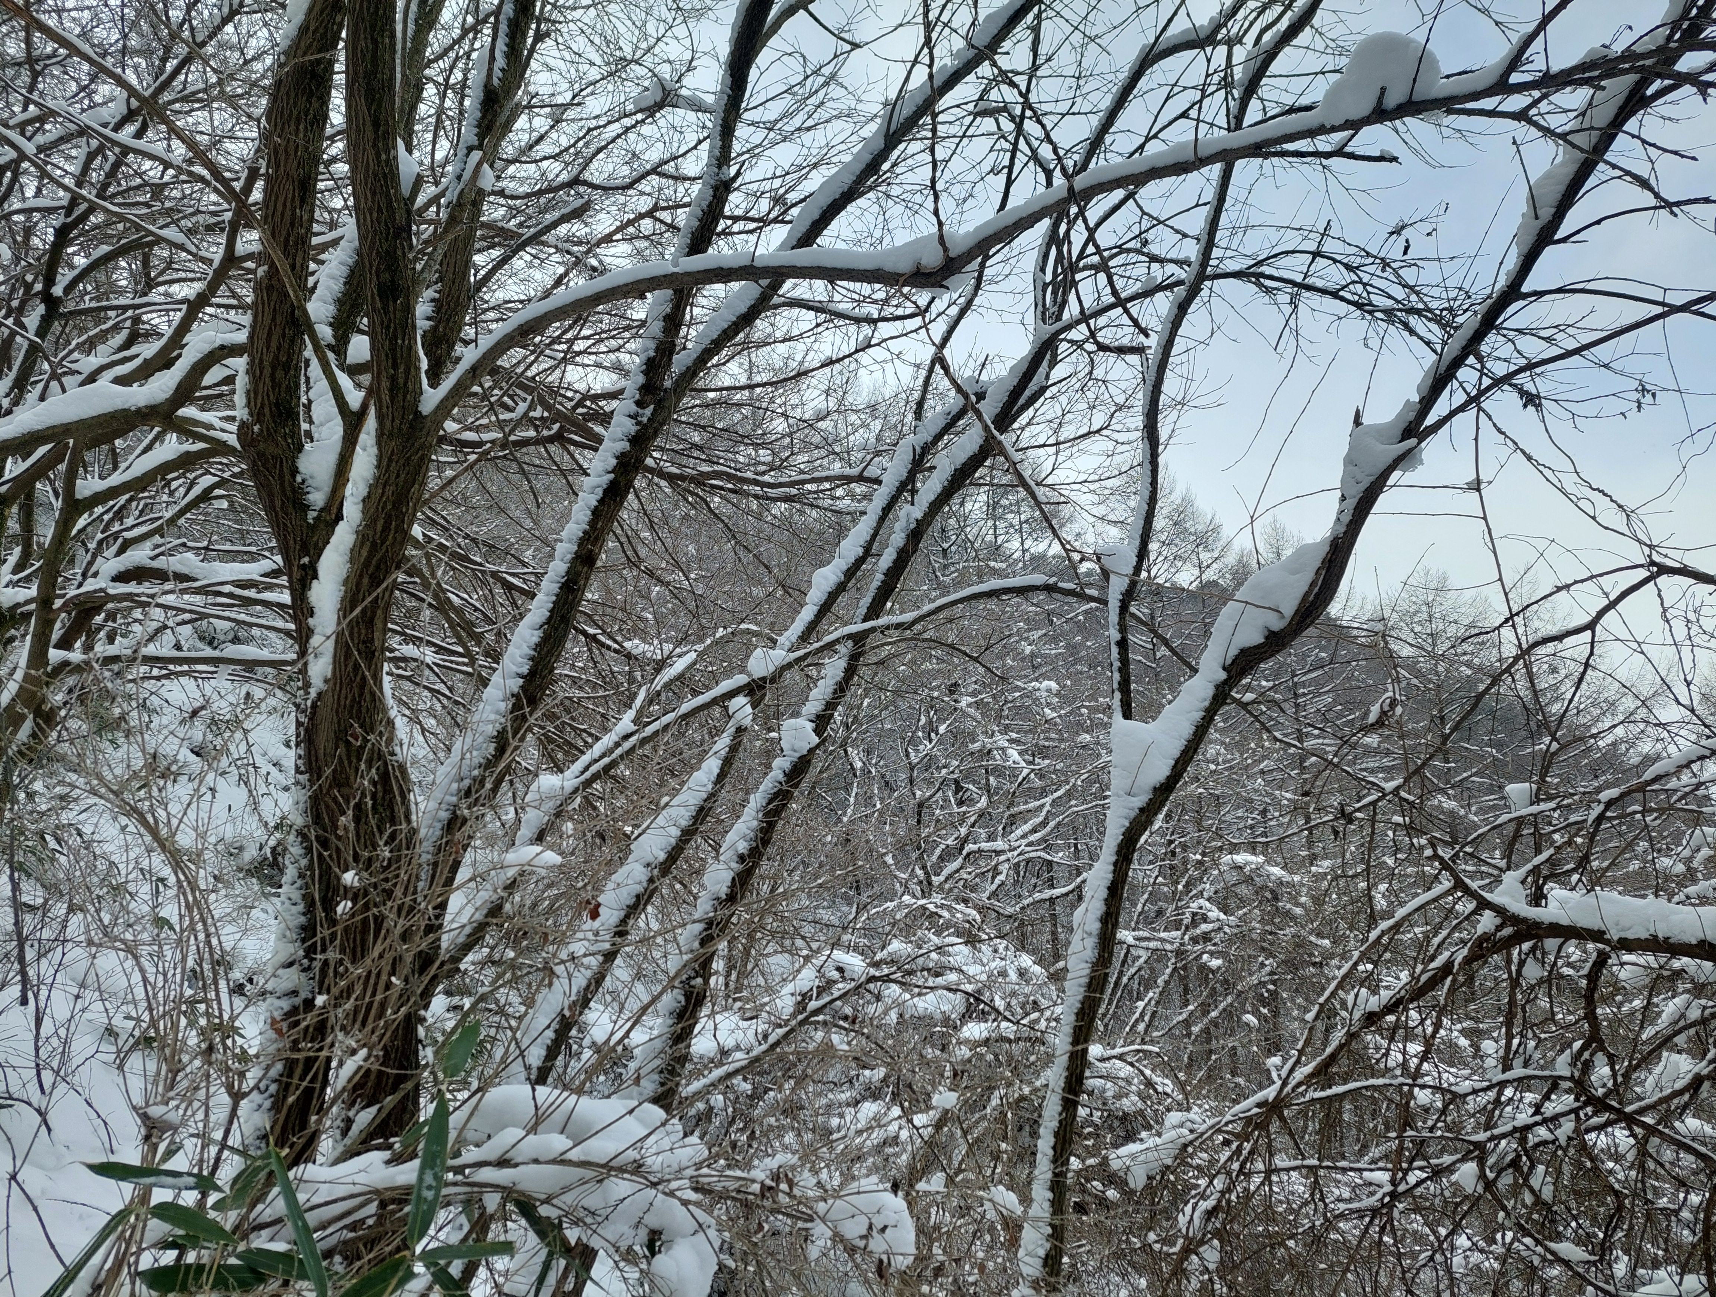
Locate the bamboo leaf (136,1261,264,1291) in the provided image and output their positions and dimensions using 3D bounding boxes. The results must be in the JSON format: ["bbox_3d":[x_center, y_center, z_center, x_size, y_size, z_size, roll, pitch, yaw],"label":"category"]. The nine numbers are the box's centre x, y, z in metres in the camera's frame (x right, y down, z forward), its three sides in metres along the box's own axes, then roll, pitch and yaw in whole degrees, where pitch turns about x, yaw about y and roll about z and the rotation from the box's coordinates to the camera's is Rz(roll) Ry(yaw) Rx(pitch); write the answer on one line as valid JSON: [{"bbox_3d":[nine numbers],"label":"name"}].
[{"bbox_3d":[-0.905,0.865,1.720,0.182,0.038,0.035,0,-14,6],"label":"bamboo leaf"}]

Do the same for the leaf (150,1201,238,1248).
[{"bbox_3d":[-0.930,0.807,1.750,0.148,0.035,0.035,17,-12,20],"label":"leaf"}]

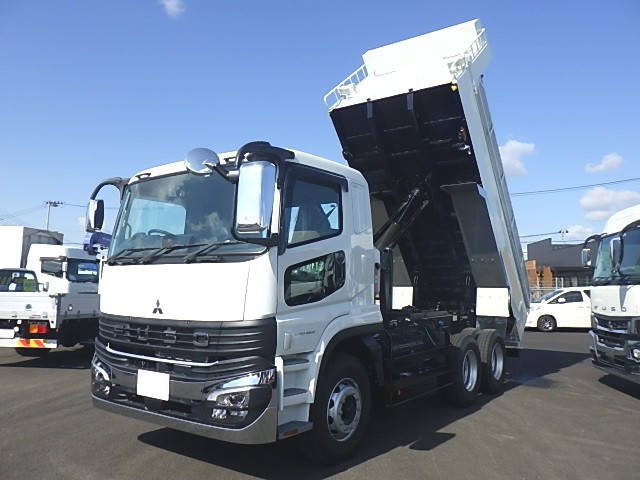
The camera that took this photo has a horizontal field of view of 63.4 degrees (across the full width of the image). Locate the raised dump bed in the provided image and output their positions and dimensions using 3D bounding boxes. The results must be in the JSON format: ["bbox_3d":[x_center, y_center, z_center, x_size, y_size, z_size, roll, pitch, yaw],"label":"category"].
[{"bbox_3d":[2.391,-0.816,10.206,2.470,5.620,1.920,-3,32,36],"label":"raised dump bed"}]

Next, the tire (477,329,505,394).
[{"bbox_3d":[2.881,2.051,8.757,0.280,1.030,1.030,-3,-7,36],"label":"tire"}]

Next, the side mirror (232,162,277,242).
[{"bbox_3d":[-0.503,-0.310,4.070,0.270,0.580,0.170,-2,-6,24],"label":"side mirror"}]

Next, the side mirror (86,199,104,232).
[{"bbox_3d":[-2.512,-0.277,5.800,0.220,0.380,0.130,-5,-8,44],"label":"side mirror"}]

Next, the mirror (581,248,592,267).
[{"bbox_3d":[5.566,0.376,10.800,0.130,0.370,0.220,0,-6,13],"label":"mirror"}]

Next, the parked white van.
[{"bbox_3d":[11.105,3.043,22.778,4.880,1.880,1.840,1,-5,0],"label":"parked white van"}]

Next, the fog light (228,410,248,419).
[{"bbox_3d":[-0.670,1.434,4.254,0.170,0.055,0.070,-2,-6,28],"label":"fog light"}]

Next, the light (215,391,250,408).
[{"bbox_3d":[-0.726,1.323,4.295,0.290,0.130,0.110,-2,-6,28],"label":"light"}]

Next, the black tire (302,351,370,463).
[{"bbox_3d":[0.151,1.681,5.194,0.280,1.030,1.030,-3,-7,36],"label":"black tire"}]

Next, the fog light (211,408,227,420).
[{"bbox_3d":[-0.850,1.461,4.335,0.140,0.090,0.070,-2,-6,28],"label":"fog light"}]

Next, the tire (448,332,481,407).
[{"bbox_3d":[2.122,1.945,7.735,0.280,1.030,1.030,-3,-7,36],"label":"tire"}]

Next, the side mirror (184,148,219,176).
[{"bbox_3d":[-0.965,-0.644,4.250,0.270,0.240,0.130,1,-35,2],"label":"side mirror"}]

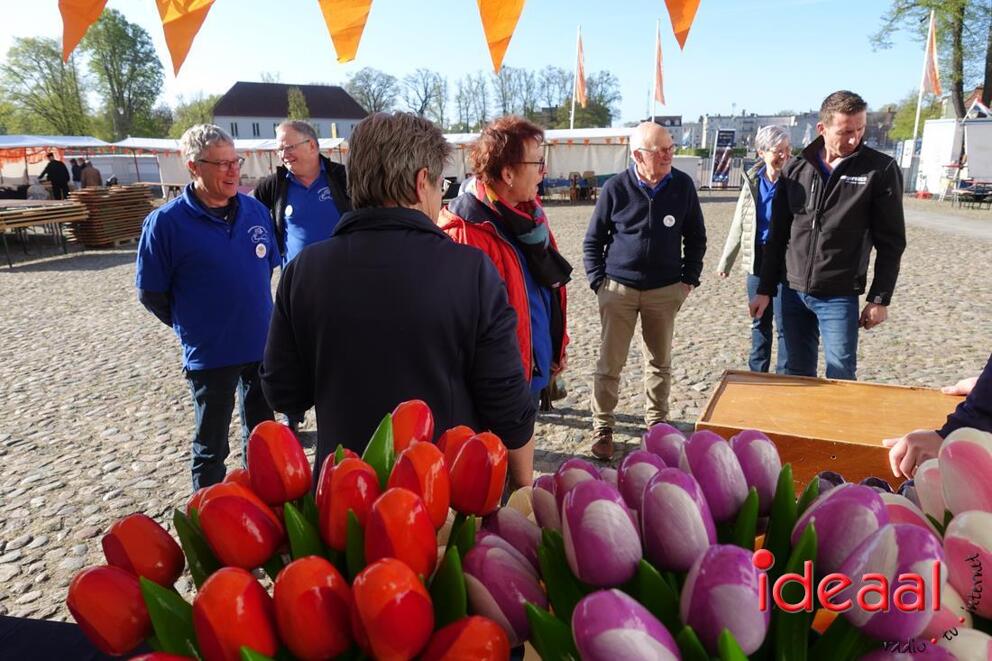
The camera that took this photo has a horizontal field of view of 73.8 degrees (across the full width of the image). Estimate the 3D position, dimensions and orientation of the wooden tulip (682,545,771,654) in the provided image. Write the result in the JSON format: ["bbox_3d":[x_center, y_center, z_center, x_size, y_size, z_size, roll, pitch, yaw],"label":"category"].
[{"bbox_3d":[0.160,0.187,0.460,0.054,0.077,0.054,-4,-11,0],"label":"wooden tulip"}]

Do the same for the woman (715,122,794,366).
[{"bbox_3d":[1.599,-0.328,3.954,0.530,1.726,0.360,3,16,12],"label":"woman"}]

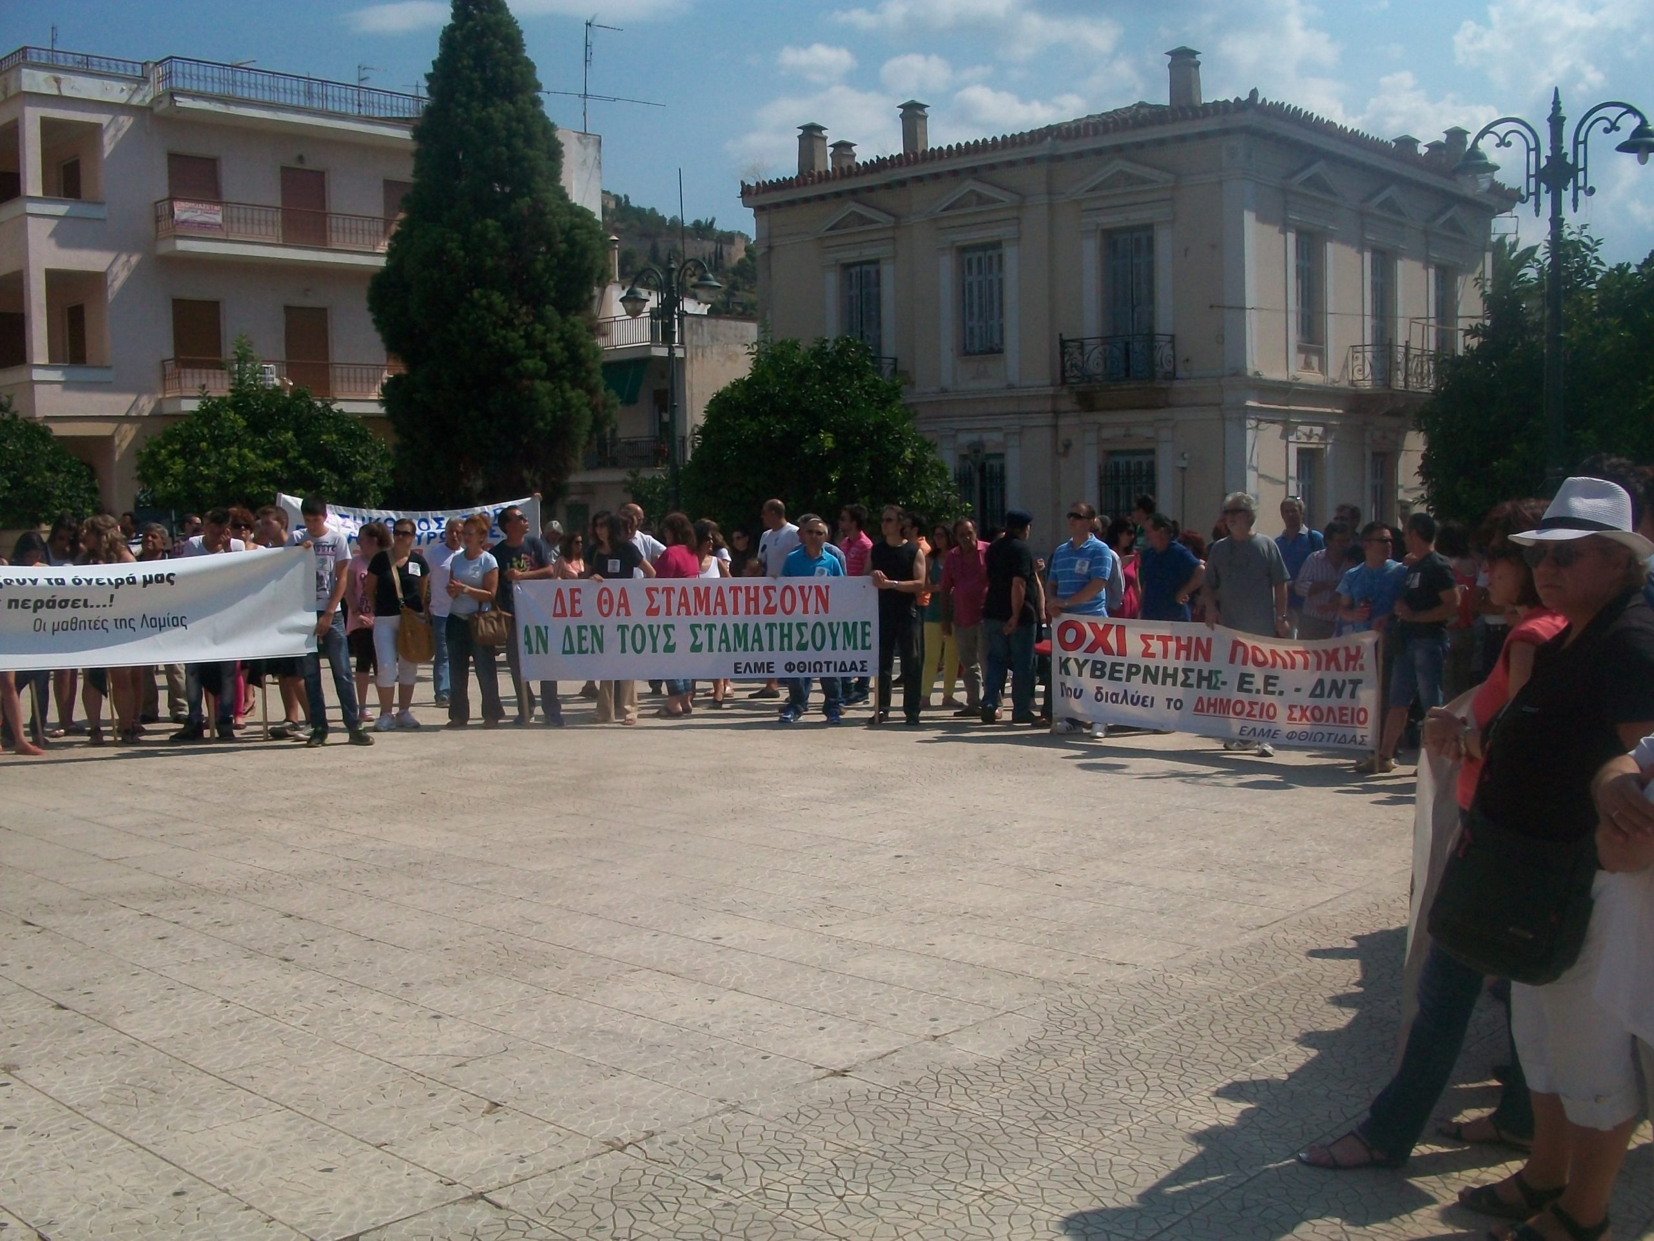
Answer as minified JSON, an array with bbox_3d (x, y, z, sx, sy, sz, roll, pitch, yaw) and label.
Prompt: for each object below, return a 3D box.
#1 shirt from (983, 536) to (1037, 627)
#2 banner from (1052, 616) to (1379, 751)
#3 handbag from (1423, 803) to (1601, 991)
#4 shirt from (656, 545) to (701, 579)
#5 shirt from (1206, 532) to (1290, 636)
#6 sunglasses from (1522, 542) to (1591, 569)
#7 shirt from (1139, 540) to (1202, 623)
[{"bbox_3d":[1.458,-0.318,12.927,0.320,0.710,0.500,-4,5,-37],"label":"shirt"},{"bbox_3d":[2.607,0.397,11.275,0.140,0.790,2.615,-5,6,-44],"label":"banner"},{"bbox_3d":[1.471,0.586,3.500,0.275,0.325,0.125,20,18,41],"label":"handbag"},{"bbox_3d":[-1.244,-0.335,13.623,0.290,0.620,0.460,2,5,37],"label":"shirt"},{"bbox_3d":[2.900,-0.241,11.200,0.560,0.720,0.310,1,5,24],"label":"shirt"},{"bbox_3d":[1.650,-0.144,3.599,0.150,0.052,0.145,-3,5,-25],"label":"sunglasses"},{"bbox_3d":[2.698,-0.295,12.800,0.310,0.660,0.500,-5,6,-43],"label":"shirt"}]

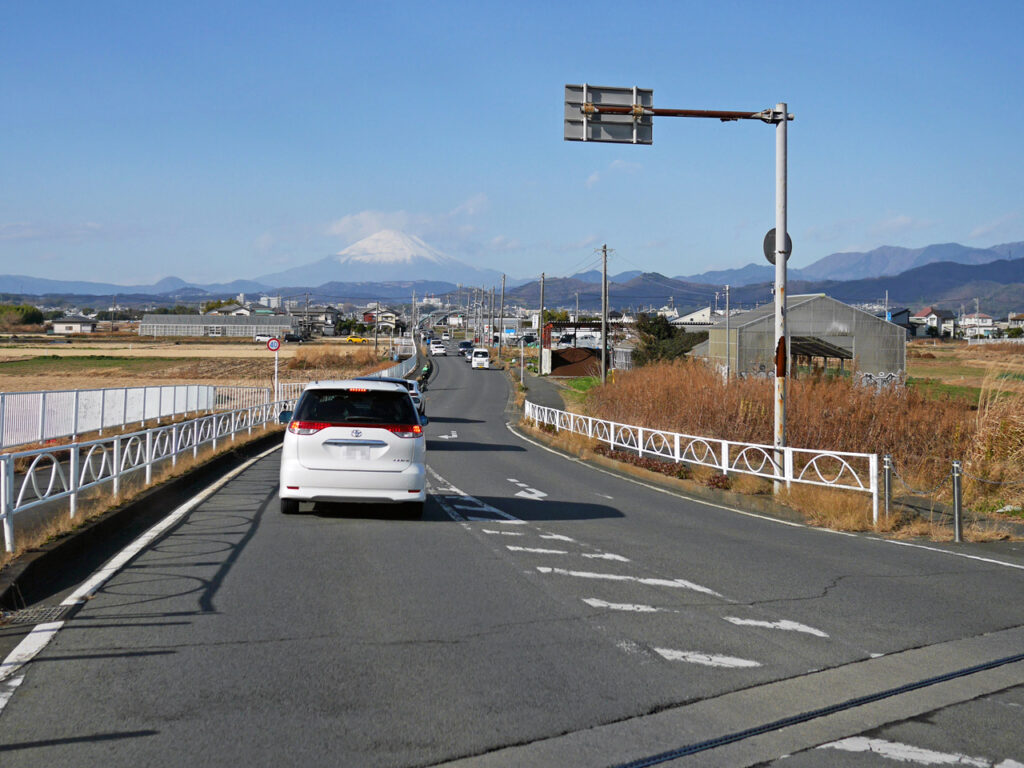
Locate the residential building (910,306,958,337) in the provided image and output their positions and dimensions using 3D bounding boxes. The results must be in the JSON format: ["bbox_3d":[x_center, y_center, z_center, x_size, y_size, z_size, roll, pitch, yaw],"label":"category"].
[{"bbox_3d":[100.689,-14.537,282.000,11.000,7.600,9.500,1,4,18],"label":"residential building"}]

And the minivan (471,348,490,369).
[{"bbox_3d":[-2.800,-2.370,107.300,1.500,1.900,3.500,0,4,-3],"label":"minivan"}]

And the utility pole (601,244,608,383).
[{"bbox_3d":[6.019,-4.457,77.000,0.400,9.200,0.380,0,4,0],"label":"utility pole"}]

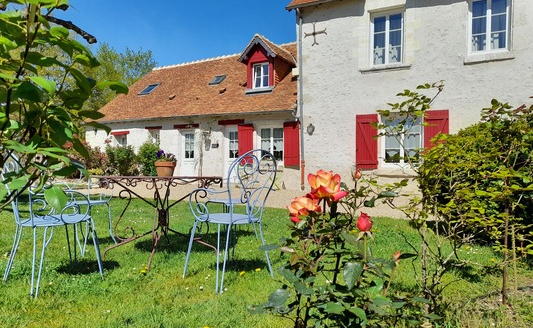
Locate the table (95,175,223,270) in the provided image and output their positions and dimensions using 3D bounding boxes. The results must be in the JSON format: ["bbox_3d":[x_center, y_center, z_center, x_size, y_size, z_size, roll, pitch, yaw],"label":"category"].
[{"bbox_3d":[-0.946,0.483,3.500,1.100,0.720,1.100,0,0,-11],"label":"table"}]

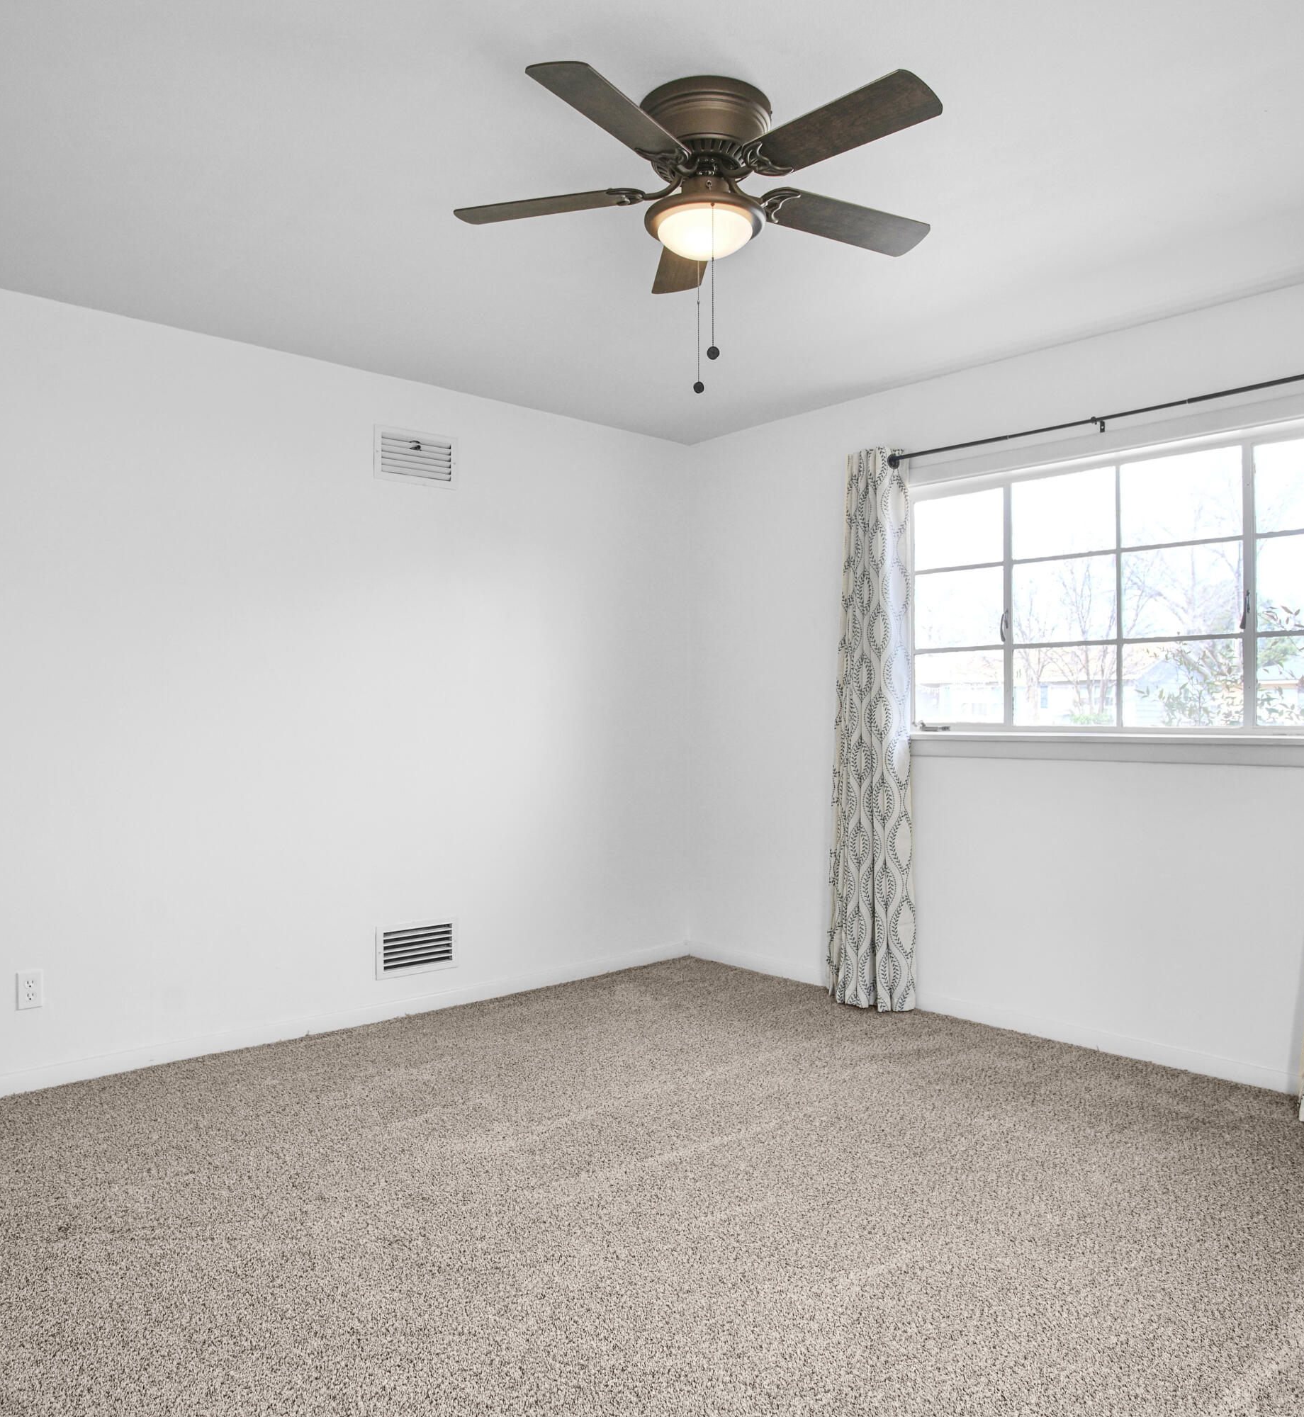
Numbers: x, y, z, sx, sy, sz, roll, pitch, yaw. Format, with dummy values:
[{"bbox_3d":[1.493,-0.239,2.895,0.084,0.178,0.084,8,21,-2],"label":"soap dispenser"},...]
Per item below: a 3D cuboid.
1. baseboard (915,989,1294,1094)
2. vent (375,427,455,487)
[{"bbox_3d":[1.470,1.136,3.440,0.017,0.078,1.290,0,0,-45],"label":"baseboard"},{"bbox_3d":[-0.905,-0.971,3.881,0.344,0.203,0.020,0,0,-39],"label":"vent"}]

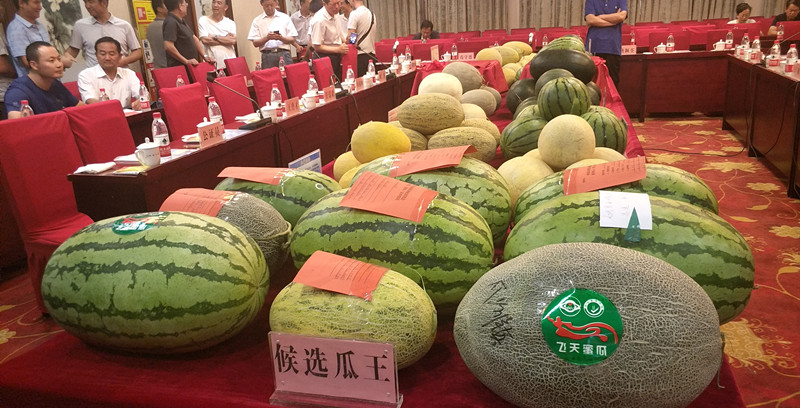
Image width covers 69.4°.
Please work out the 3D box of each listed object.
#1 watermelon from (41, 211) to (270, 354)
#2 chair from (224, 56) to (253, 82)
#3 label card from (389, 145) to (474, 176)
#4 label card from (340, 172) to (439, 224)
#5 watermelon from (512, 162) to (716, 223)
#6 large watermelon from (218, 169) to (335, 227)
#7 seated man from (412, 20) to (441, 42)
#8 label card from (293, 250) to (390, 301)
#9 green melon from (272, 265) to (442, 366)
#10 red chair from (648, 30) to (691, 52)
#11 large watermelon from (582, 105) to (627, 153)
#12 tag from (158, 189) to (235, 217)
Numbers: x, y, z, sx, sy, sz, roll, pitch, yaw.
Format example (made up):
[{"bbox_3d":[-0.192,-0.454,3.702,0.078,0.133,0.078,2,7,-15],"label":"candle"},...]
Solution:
[{"bbox_3d":[-0.427,0.138,1.015,0.410,0.252,0.242,0,18,11],"label":"watermelon"},{"bbox_3d":[-1.607,-1.146,6.544,0.560,0.970,0.440,3,19,18],"label":"chair"},{"bbox_3d":[0.063,-0.092,1.208,0.152,0.025,0.105,-8,35,0],"label":"label card"},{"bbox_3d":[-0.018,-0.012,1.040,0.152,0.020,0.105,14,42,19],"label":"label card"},{"bbox_3d":[0.464,0.033,1.245,0.437,0.250,0.250,-4,18,-1],"label":"watermelon"},{"bbox_3d":[-0.303,0.019,1.423,0.368,0.222,0.213,-2,17,5],"label":"large watermelon"},{"bbox_3d":[0.473,-2.442,9.746,0.500,1.240,0.700,2,19,15],"label":"seated man"},{"bbox_3d":[-0.087,0.108,0.876,0.127,0.012,0.093,12,28,12],"label":"label card"},{"bbox_3d":[-0.075,0.184,0.927,0.272,0.181,0.181,0,18,9],"label":"green melon"},{"bbox_3d":[3.268,-1.587,7.087,0.450,0.970,0.560,3,19,18],"label":"red chair"},{"bbox_3d":[0.722,-0.243,2.080,0.198,0.195,0.198,3,19,18],"label":"large watermelon"},{"bbox_3d":[-0.447,-0.001,1.261,0.165,0.030,0.100,4,47,17],"label":"tag"}]

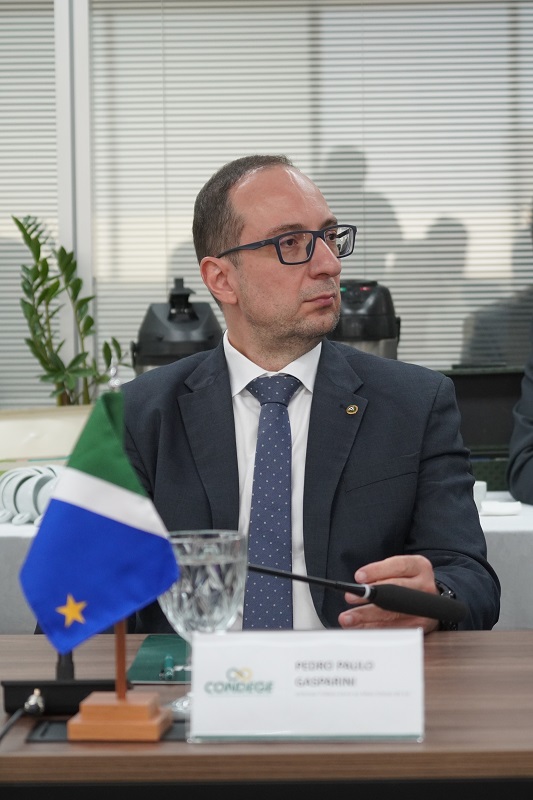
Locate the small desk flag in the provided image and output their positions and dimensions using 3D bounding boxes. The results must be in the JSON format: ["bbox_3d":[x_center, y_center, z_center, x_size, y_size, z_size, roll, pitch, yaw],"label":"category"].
[{"bbox_3d":[-0.154,0.113,2.158,0.145,0.237,0.050,-1,3,3],"label":"small desk flag"}]

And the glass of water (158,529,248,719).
[{"bbox_3d":[-0.062,0.214,2.250,0.087,0.167,0.087,-1,3,0],"label":"glass of water"}]

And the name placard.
[{"bbox_3d":[0.036,0.254,2.122,0.210,0.097,0.060,0,3,4],"label":"name placard"}]

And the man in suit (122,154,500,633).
[{"bbox_3d":[0.023,0.357,2.802,0.540,1.313,0.700,0,3,7],"label":"man in suit"}]

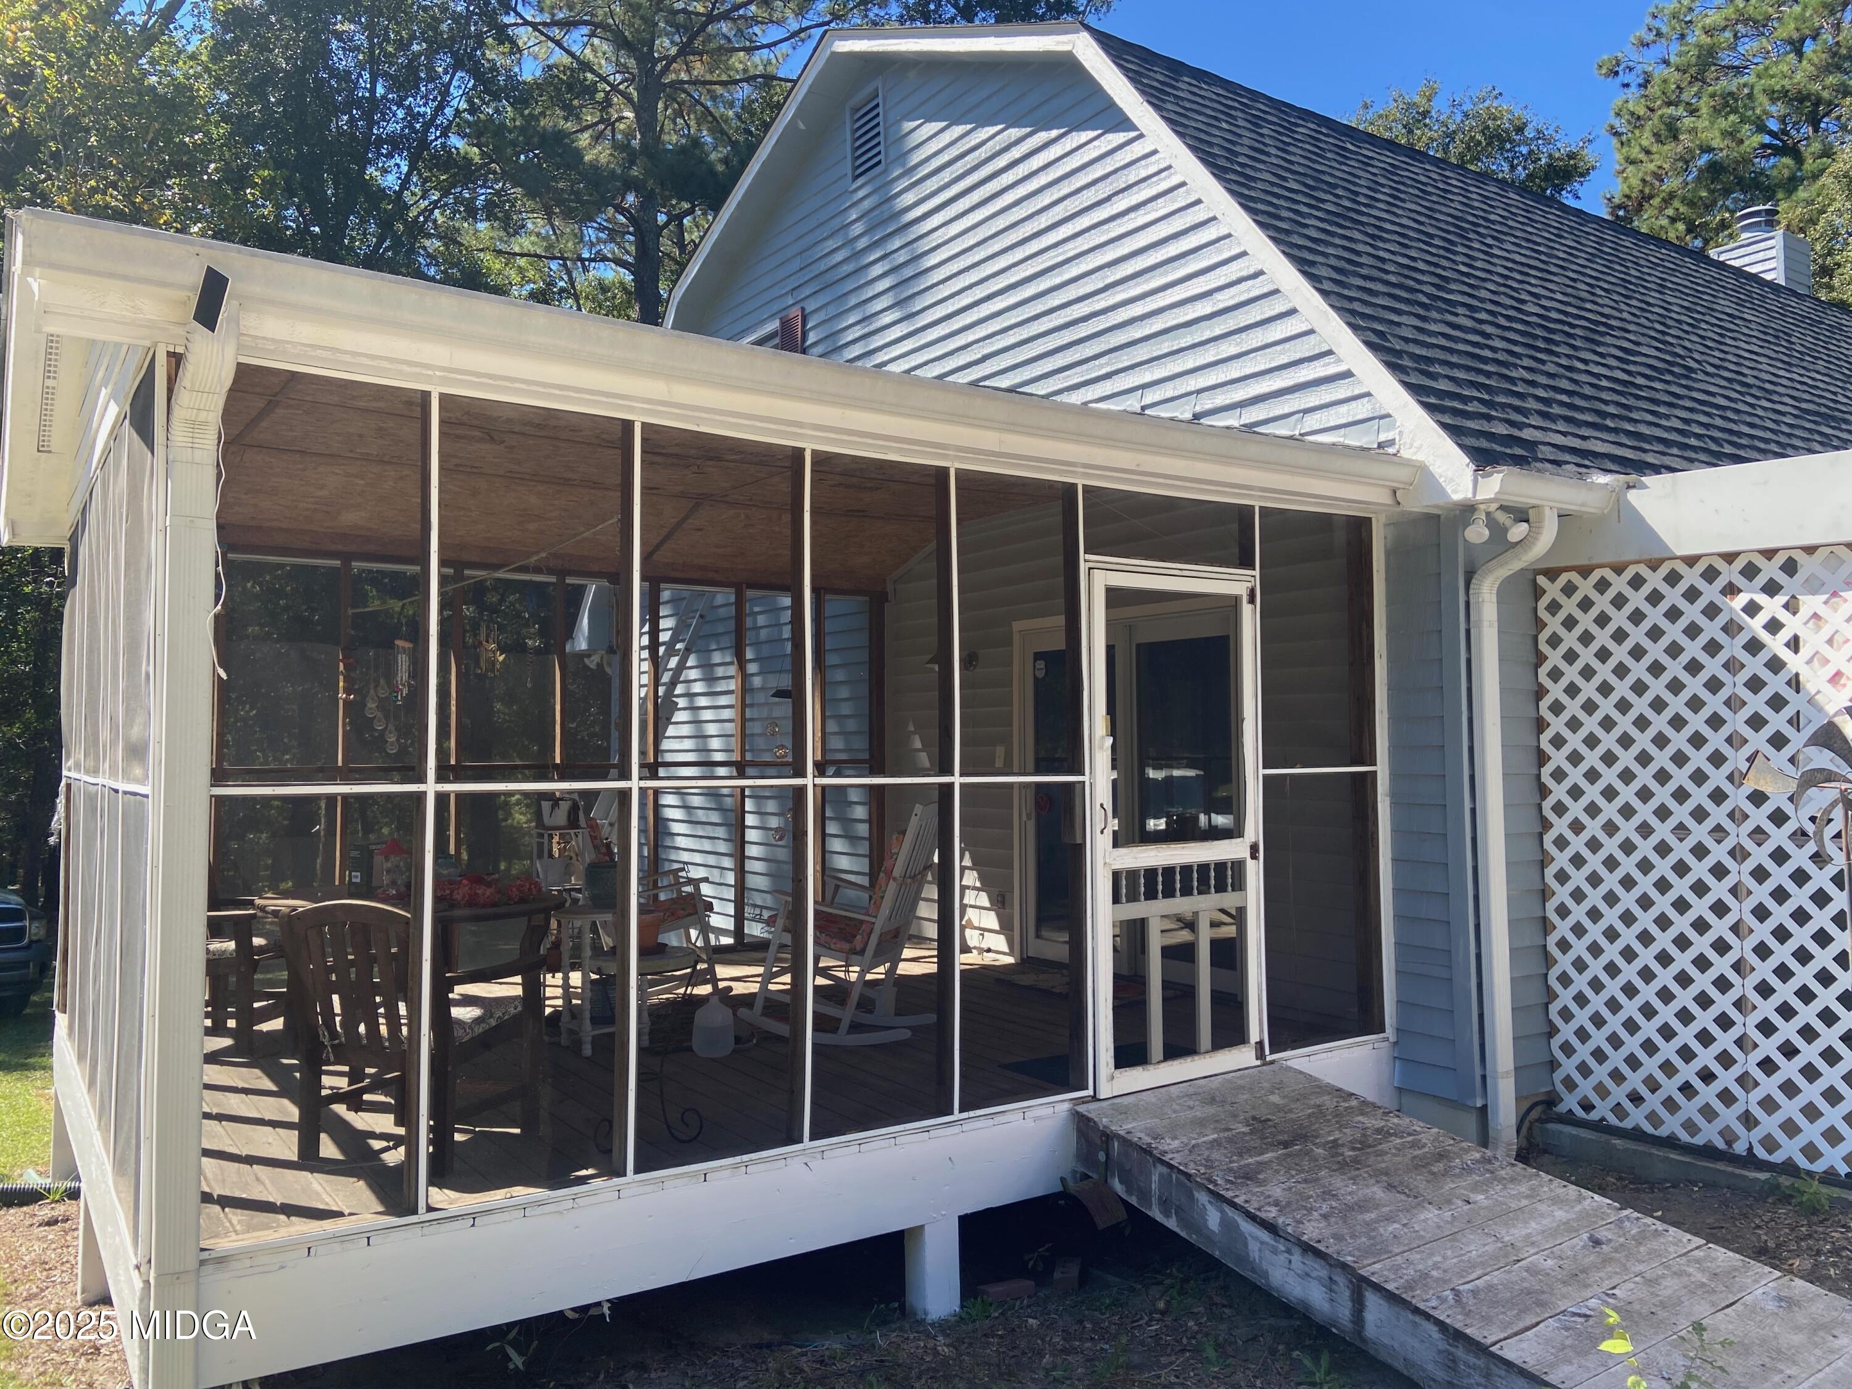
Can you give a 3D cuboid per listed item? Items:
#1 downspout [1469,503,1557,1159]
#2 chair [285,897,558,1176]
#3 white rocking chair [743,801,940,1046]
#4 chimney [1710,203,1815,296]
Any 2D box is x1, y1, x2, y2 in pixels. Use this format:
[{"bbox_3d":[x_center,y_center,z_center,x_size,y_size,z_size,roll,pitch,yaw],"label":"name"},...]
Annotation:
[{"bbox_3d":[2.504,0.612,5.866,0.110,2.759,0.319,1,-3,-34],"label":"downspout"},{"bbox_3d":[-1.672,1.068,4.561,0.618,0.863,0.623,-1,-3,20],"label":"chair"},{"bbox_3d":[-0.373,1.024,6.468,0.887,1.101,0.657,-1,-3,18],"label":"white rocking chair"},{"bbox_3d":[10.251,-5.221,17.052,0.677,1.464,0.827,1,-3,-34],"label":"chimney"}]

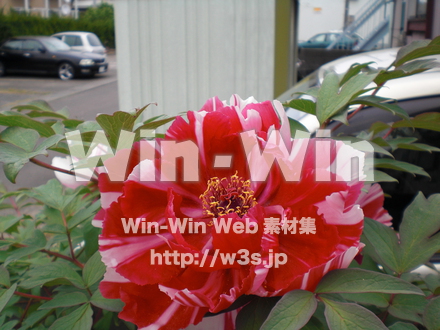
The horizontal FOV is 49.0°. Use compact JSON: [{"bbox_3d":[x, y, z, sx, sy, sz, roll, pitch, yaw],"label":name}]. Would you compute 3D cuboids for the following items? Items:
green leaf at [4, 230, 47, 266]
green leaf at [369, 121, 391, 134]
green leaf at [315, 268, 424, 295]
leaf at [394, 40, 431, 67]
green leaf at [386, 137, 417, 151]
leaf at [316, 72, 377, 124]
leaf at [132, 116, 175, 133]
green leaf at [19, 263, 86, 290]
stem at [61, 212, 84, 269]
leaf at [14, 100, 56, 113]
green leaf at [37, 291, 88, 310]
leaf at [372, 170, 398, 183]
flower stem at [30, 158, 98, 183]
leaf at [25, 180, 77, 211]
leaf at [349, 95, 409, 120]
[{"bbox_3d":[-0.222,0.096,0.550,0.046,0.016,0.034,-19,38,-15],"label":"green leaf"},{"bbox_3d":[0.172,-0.040,0.520,0.027,0.013,0.020,-7,14,-25],"label":"green leaf"},{"bbox_3d":[0.119,0.094,0.385,0.090,0.022,0.038,-2,13,-5],"label":"green leaf"},{"bbox_3d":[0.216,-0.125,0.540,0.045,0.013,0.028,-28,32,1],"label":"leaf"},{"bbox_3d":[0.192,-0.023,0.510,0.033,0.014,0.022,-2,13,-6],"label":"green leaf"},{"bbox_3d":[0.123,-0.065,0.470,0.082,0.042,0.020,-53,0,-30],"label":"leaf"},{"bbox_3d":[-0.065,-0.040,0.480,0.046,0.010,0.018,-18,-6,6],"label":"leaf"},{"bbox_3d":[-0.169,0.112,0.490,0.065,0.015,0.030,-3,31,-5],"label":"green leaf"},{"bbox_3d":[-0.159,0.081,0.520,0.012,0.068,0.014,-20,-12,0],"label":"stem"},{"bbox_3d":[-0.224,-0.070,0.580,0.049,0.012,0.032,1,16,-6],"label":"leaf"},{"bbox_3d":[-0.155,0.136,0.480,0.051,0.009,0.023,-8,31,-7],"label":"green leaf"},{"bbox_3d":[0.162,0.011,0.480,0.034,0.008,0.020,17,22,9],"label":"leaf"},{"bbox_3d":[-0.158,0.006,0.490,0.073,0.007,0.006,20,-11,-9],"label":"flower stem"},{"bbox_3d":[-0.188,0.033,0.540,0.057,0.020,0.055,-9,36,-12],"label":"leaf"},{"bbox_3d":[0.171,-0.062,0.520,0.066,0.017,0.030,19,18,4],"label":"leaf"}]

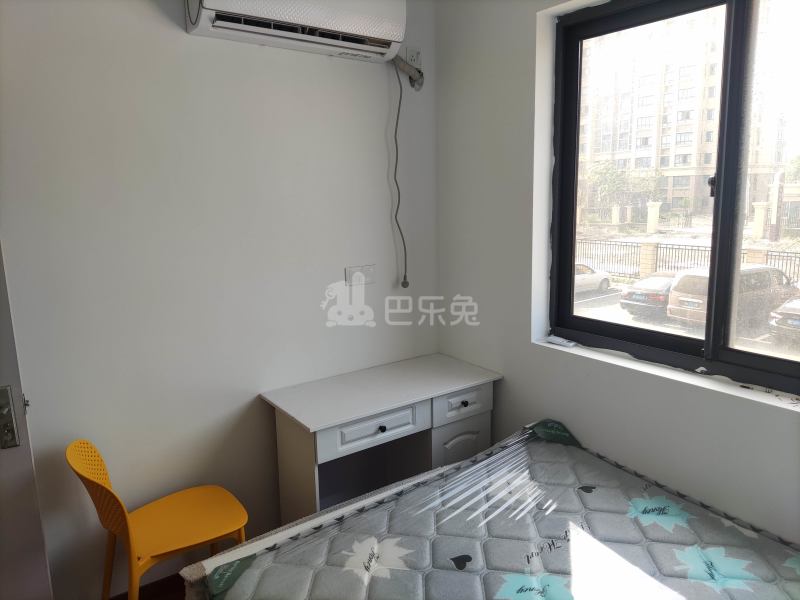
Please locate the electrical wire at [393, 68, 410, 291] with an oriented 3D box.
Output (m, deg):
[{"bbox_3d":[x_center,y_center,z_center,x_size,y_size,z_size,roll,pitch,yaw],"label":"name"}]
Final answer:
[{"bbox_3d":[0.004,-0.583,2.915,0.071,1.073,0.050,-9,13,-34],"label":"electrical wire"}]

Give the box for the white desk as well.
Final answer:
[{"bbox_3d":[-0.053,0.753,2.759,1.000,0.755,0.510,-9,13,-35],"label":"white desk"}]

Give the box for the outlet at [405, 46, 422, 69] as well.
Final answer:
[{"bbox_3d":[0.070,-1.144,2.842,0.088,0.088,0.012,-9,13,-35],"label":"outlet"}]

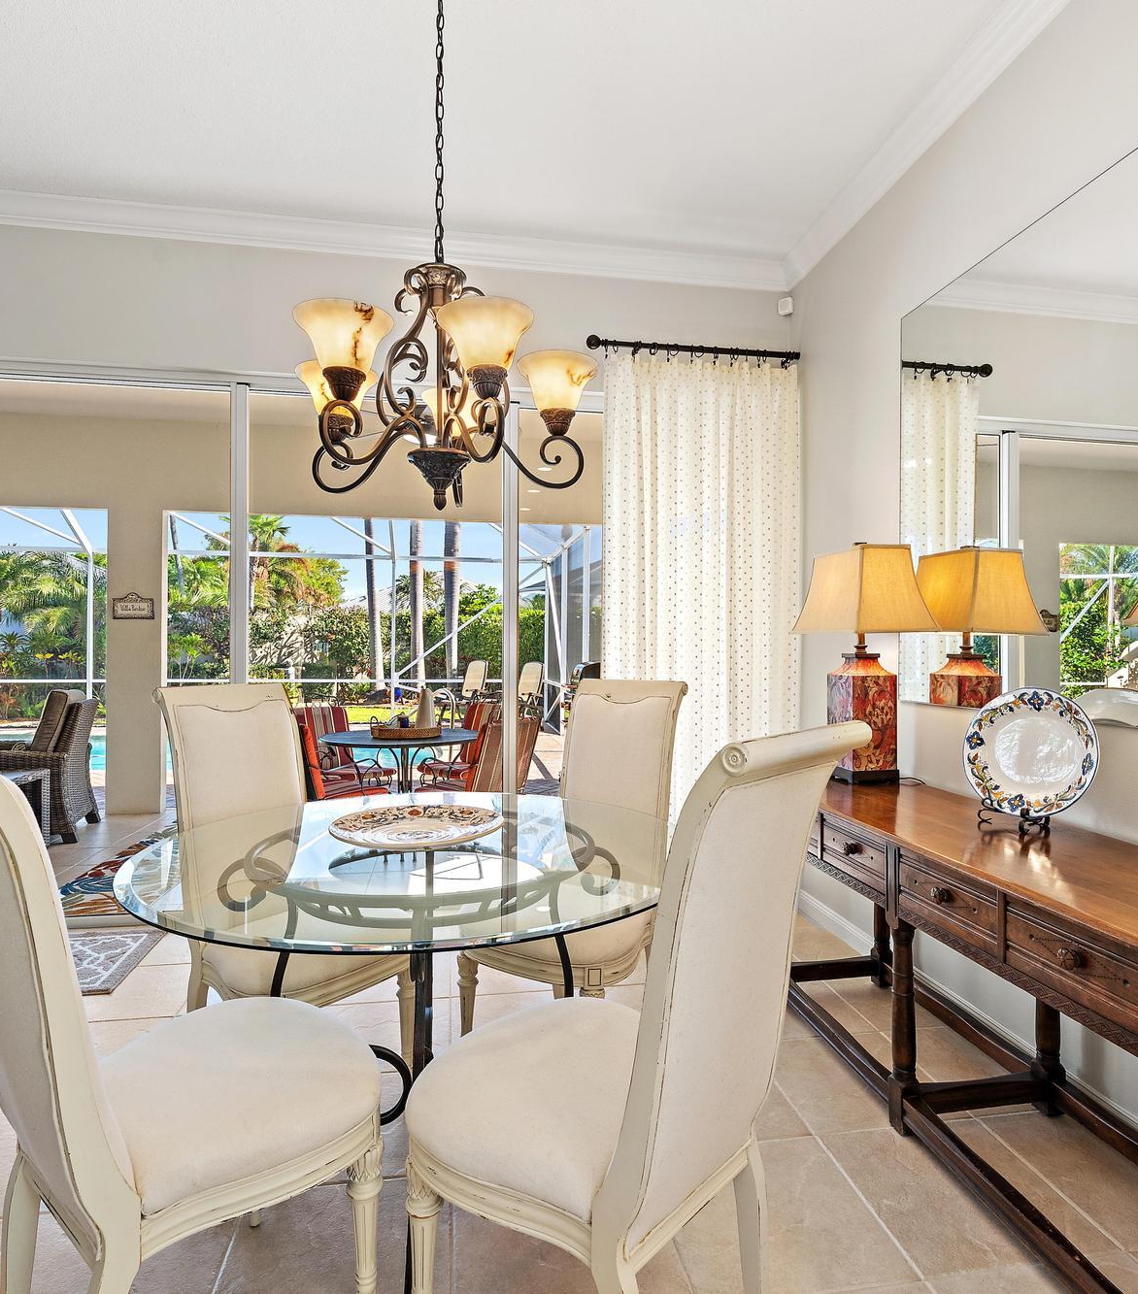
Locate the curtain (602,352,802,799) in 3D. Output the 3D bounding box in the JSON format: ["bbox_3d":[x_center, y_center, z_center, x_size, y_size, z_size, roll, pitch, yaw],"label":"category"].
[{"bbox_3d":[0.648,-0.070,3.665,1.000,2.610,0.110,0,0,-9],"label":"curtain"}]

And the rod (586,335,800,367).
[{"bbox_3d":[0.607,-1.431,3.654,1.075,0.085,0.100,0,0,-9],"label":"rod"}]

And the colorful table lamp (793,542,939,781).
[{"bbox_3d":[1.109,0.054,2.833,0.380,0.880,0.380,0,0,-9],"label":"colorful table lamp"}]

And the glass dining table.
[{"bbox_3d":[-0.354,0.879,1.943,1.355,0.750,1.355,0,0,-9],"label":"glass dining table"}]

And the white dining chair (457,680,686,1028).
[{"bbox_3d":[0.044,0.683,2.345,0.475,1.143,0.673,0,0,33],"label":"white dining chair"}]

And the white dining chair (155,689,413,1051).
[{"bbox_3d":[-0.804,0.680,2.127,0.673,1.143,0.475,0,0,36],"label":"white dining chair"}]

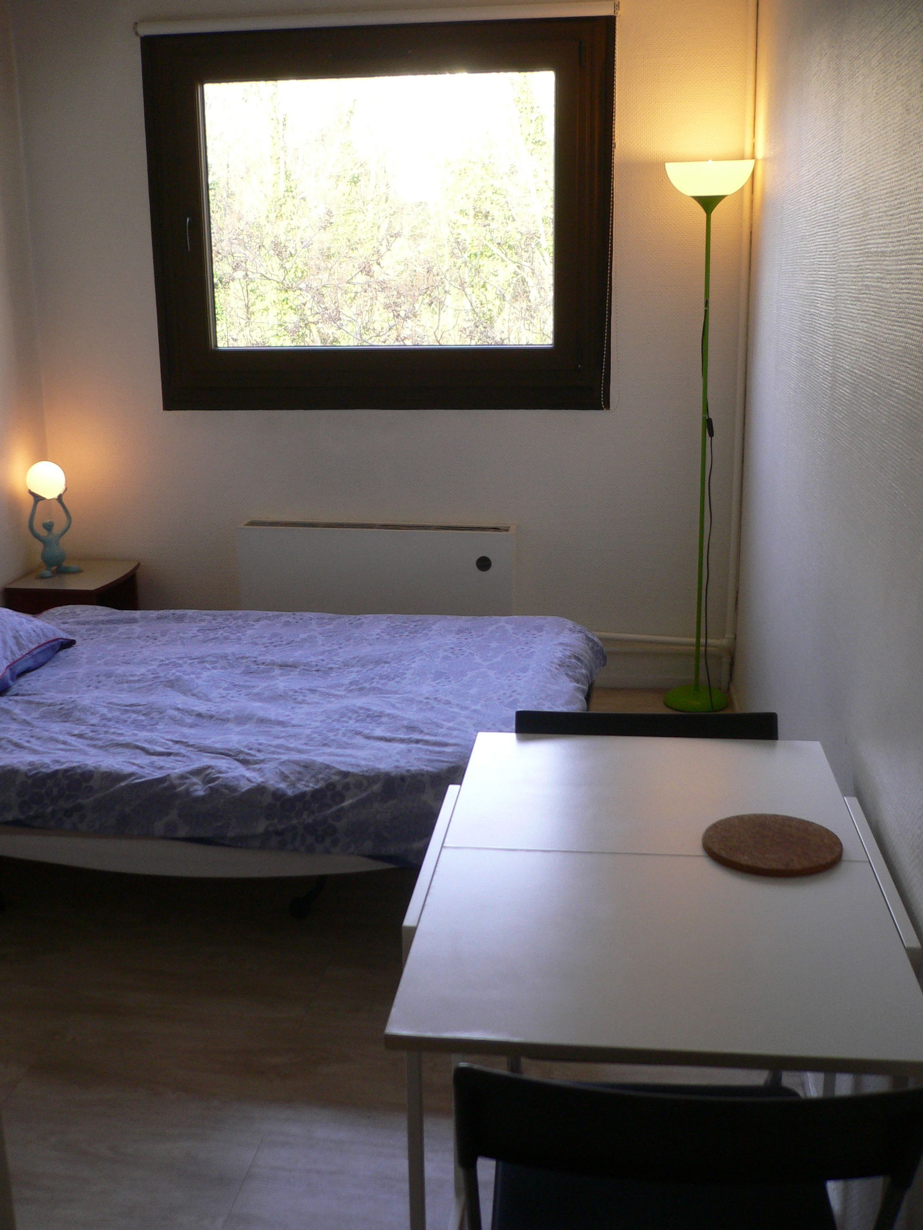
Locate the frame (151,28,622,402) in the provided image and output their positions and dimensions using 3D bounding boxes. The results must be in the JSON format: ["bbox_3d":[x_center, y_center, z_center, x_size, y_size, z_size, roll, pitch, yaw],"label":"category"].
[{"bbox_3d":[-0.294,-1.340,4.247,1.600,1.270,0.100,1,15,7],"label":"frame"}]

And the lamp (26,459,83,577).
[{"bbox_3d":[-1.457,-0.336,4.404,0.165,0.400,0.165,-11,18,-35],"label":"lamp"}]

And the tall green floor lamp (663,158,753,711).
[{"bbox_3d":[0.809,-0.571,4.171,0.283,1.825,0.283,1,15,7],"label":"tall green floor lamp"}]

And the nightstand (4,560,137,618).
[{"bbox_3d":[-1.378,0.072,4.516,0.370,0.453,0.475,1,15,7],"label":"nightstand"}]

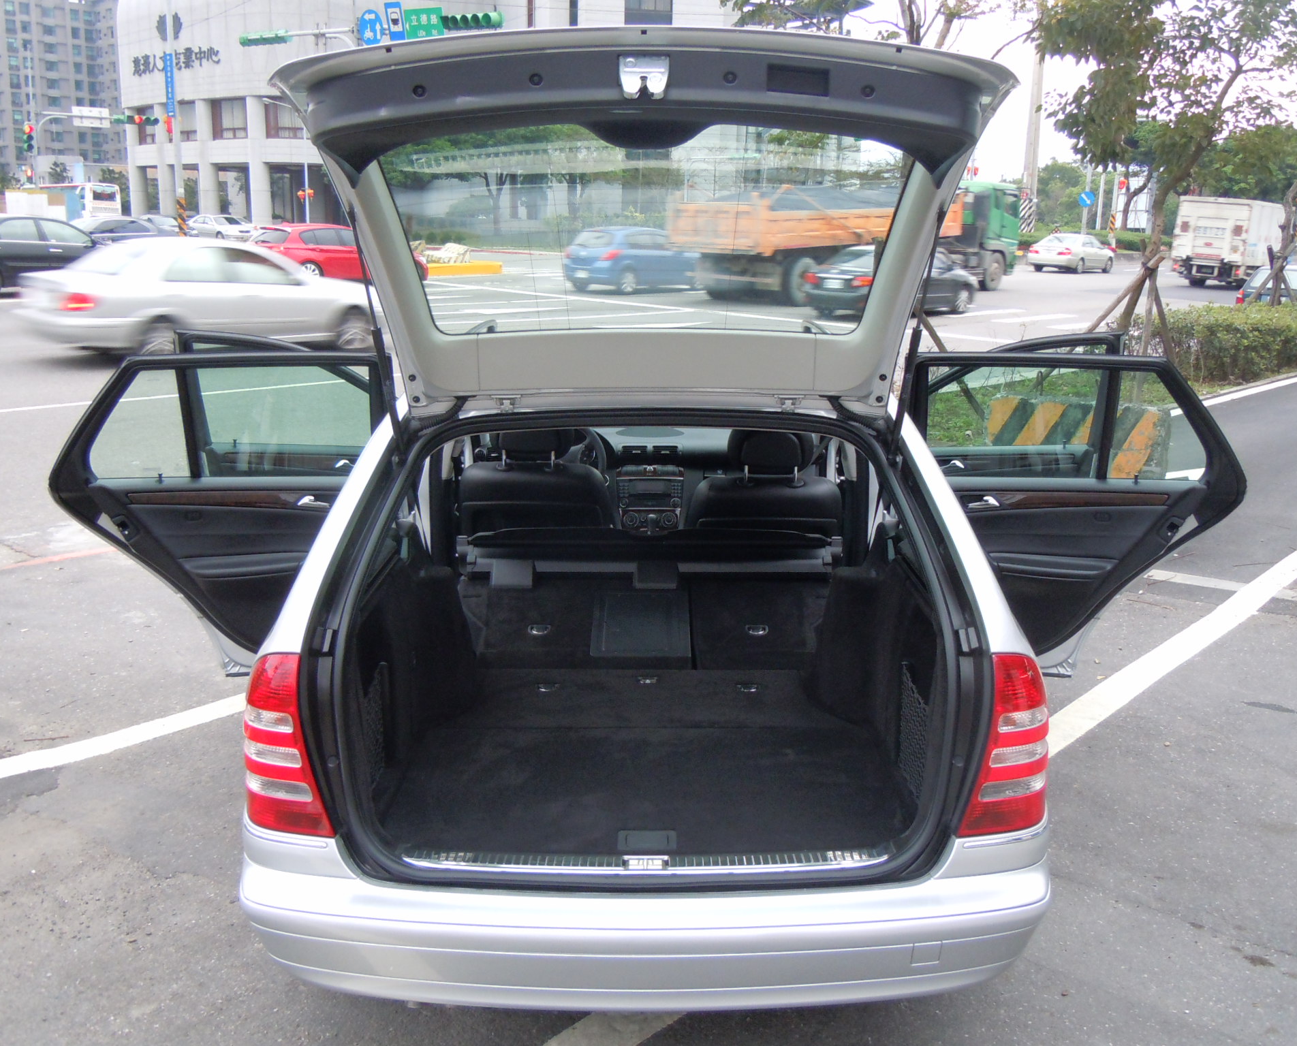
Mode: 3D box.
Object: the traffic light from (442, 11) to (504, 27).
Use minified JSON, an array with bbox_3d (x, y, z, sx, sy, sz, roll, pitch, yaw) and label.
[{"bbox_3d":[-3.846,-11.032,26.500,1.500,0.330,0.400,11,17,34],"label":"traffic light"}]

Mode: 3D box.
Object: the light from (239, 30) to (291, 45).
[{"bbox_3d":[-9.556,-12.129,30.200,1.500,0.330,0.400,12,17,35],"label":"light"}]

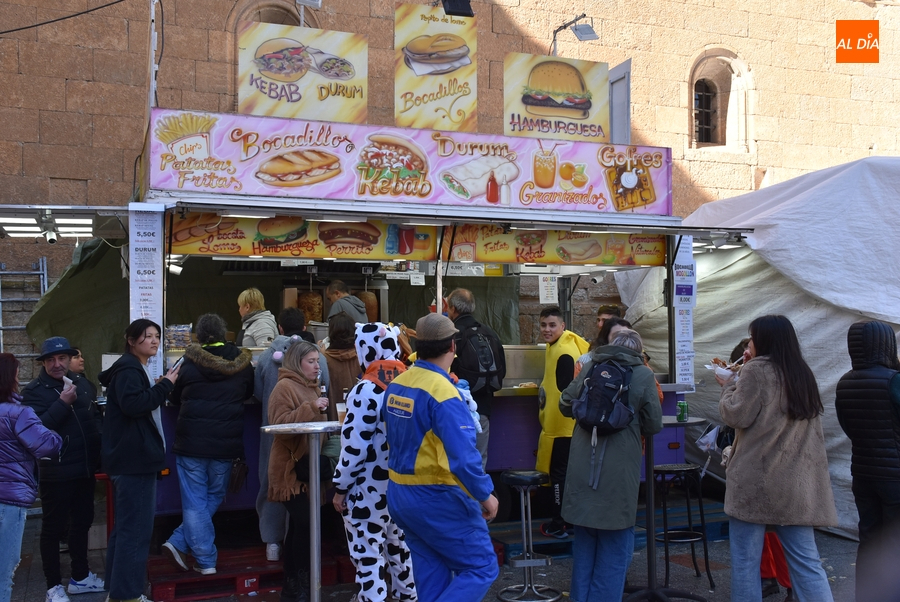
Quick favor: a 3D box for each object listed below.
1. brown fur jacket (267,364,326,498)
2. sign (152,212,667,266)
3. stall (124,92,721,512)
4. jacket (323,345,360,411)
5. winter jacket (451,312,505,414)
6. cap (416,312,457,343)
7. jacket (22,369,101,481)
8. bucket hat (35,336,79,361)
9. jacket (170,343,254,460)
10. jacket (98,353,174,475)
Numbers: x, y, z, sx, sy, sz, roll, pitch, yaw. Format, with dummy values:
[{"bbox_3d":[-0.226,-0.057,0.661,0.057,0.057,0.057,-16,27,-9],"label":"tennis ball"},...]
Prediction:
[{"bbox_3d":[-0.926,0.817,5.473,0.360,0.810,0.430,0,-2,13],"label":"brown fur jacket"},{"bbox_3d":[-0.069,-0.467,6.881,3.990,0.350,0.050,1,-2,-19],"label":"sign"},{"bbox_3d":[-0.335,0.235,7.604,4.480,3.000,2.400,1,-2,-19],"label":"stall"},{"bbox_3d":[-0.707,0.647,5.980,0.460,0.720,0.340,0,-2,-6],"label":"jacket"},{"bbox_3d":[0.178,0.443,6.288,0.500,0.730,0.380,1,-2,-25],"label":"winter jacket"},{"bbox_3d":[-0.067,0.132,4.500,0.195,0.135,0.265,-3,6,42],"label":"cap"},{"bbox_3d":[-2.424,0.768,5.650,0.380,0.730,0.510,-3,-3,42],"label":"jacket"},{"bbox_3d":[-2.440,0.305,5.600,0.270,0.135,0.290,-8,-2,-30],"label":"bucket hat"},{"bbox_3d":[-1.508,0.638,5.720,0.540,0.750,0.430,1,-3,-22],"label":"jacket"},{"bbox_3d":[-1.921,0.689,5.520,0.450,0.755,0.450,0,-3,0],"label":"jacket"}]

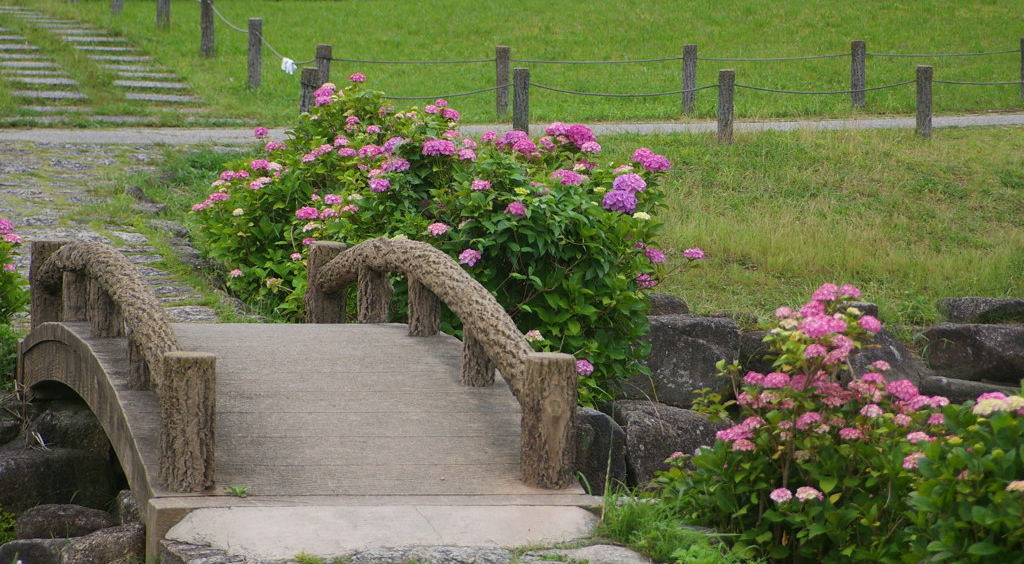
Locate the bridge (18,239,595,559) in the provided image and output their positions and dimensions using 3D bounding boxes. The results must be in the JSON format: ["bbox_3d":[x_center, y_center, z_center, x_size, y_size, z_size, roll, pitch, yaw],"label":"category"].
[{"bbox_3d":[-1.011,0.286,18.153,1.562,0.922,5.568,0,5,-11],"label":"bridge"}]

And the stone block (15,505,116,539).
[{"bbox_3d":[-1.704,0.926,17.024,0.384,0.166,0.282,1,5,0],"label":"stone block"}]

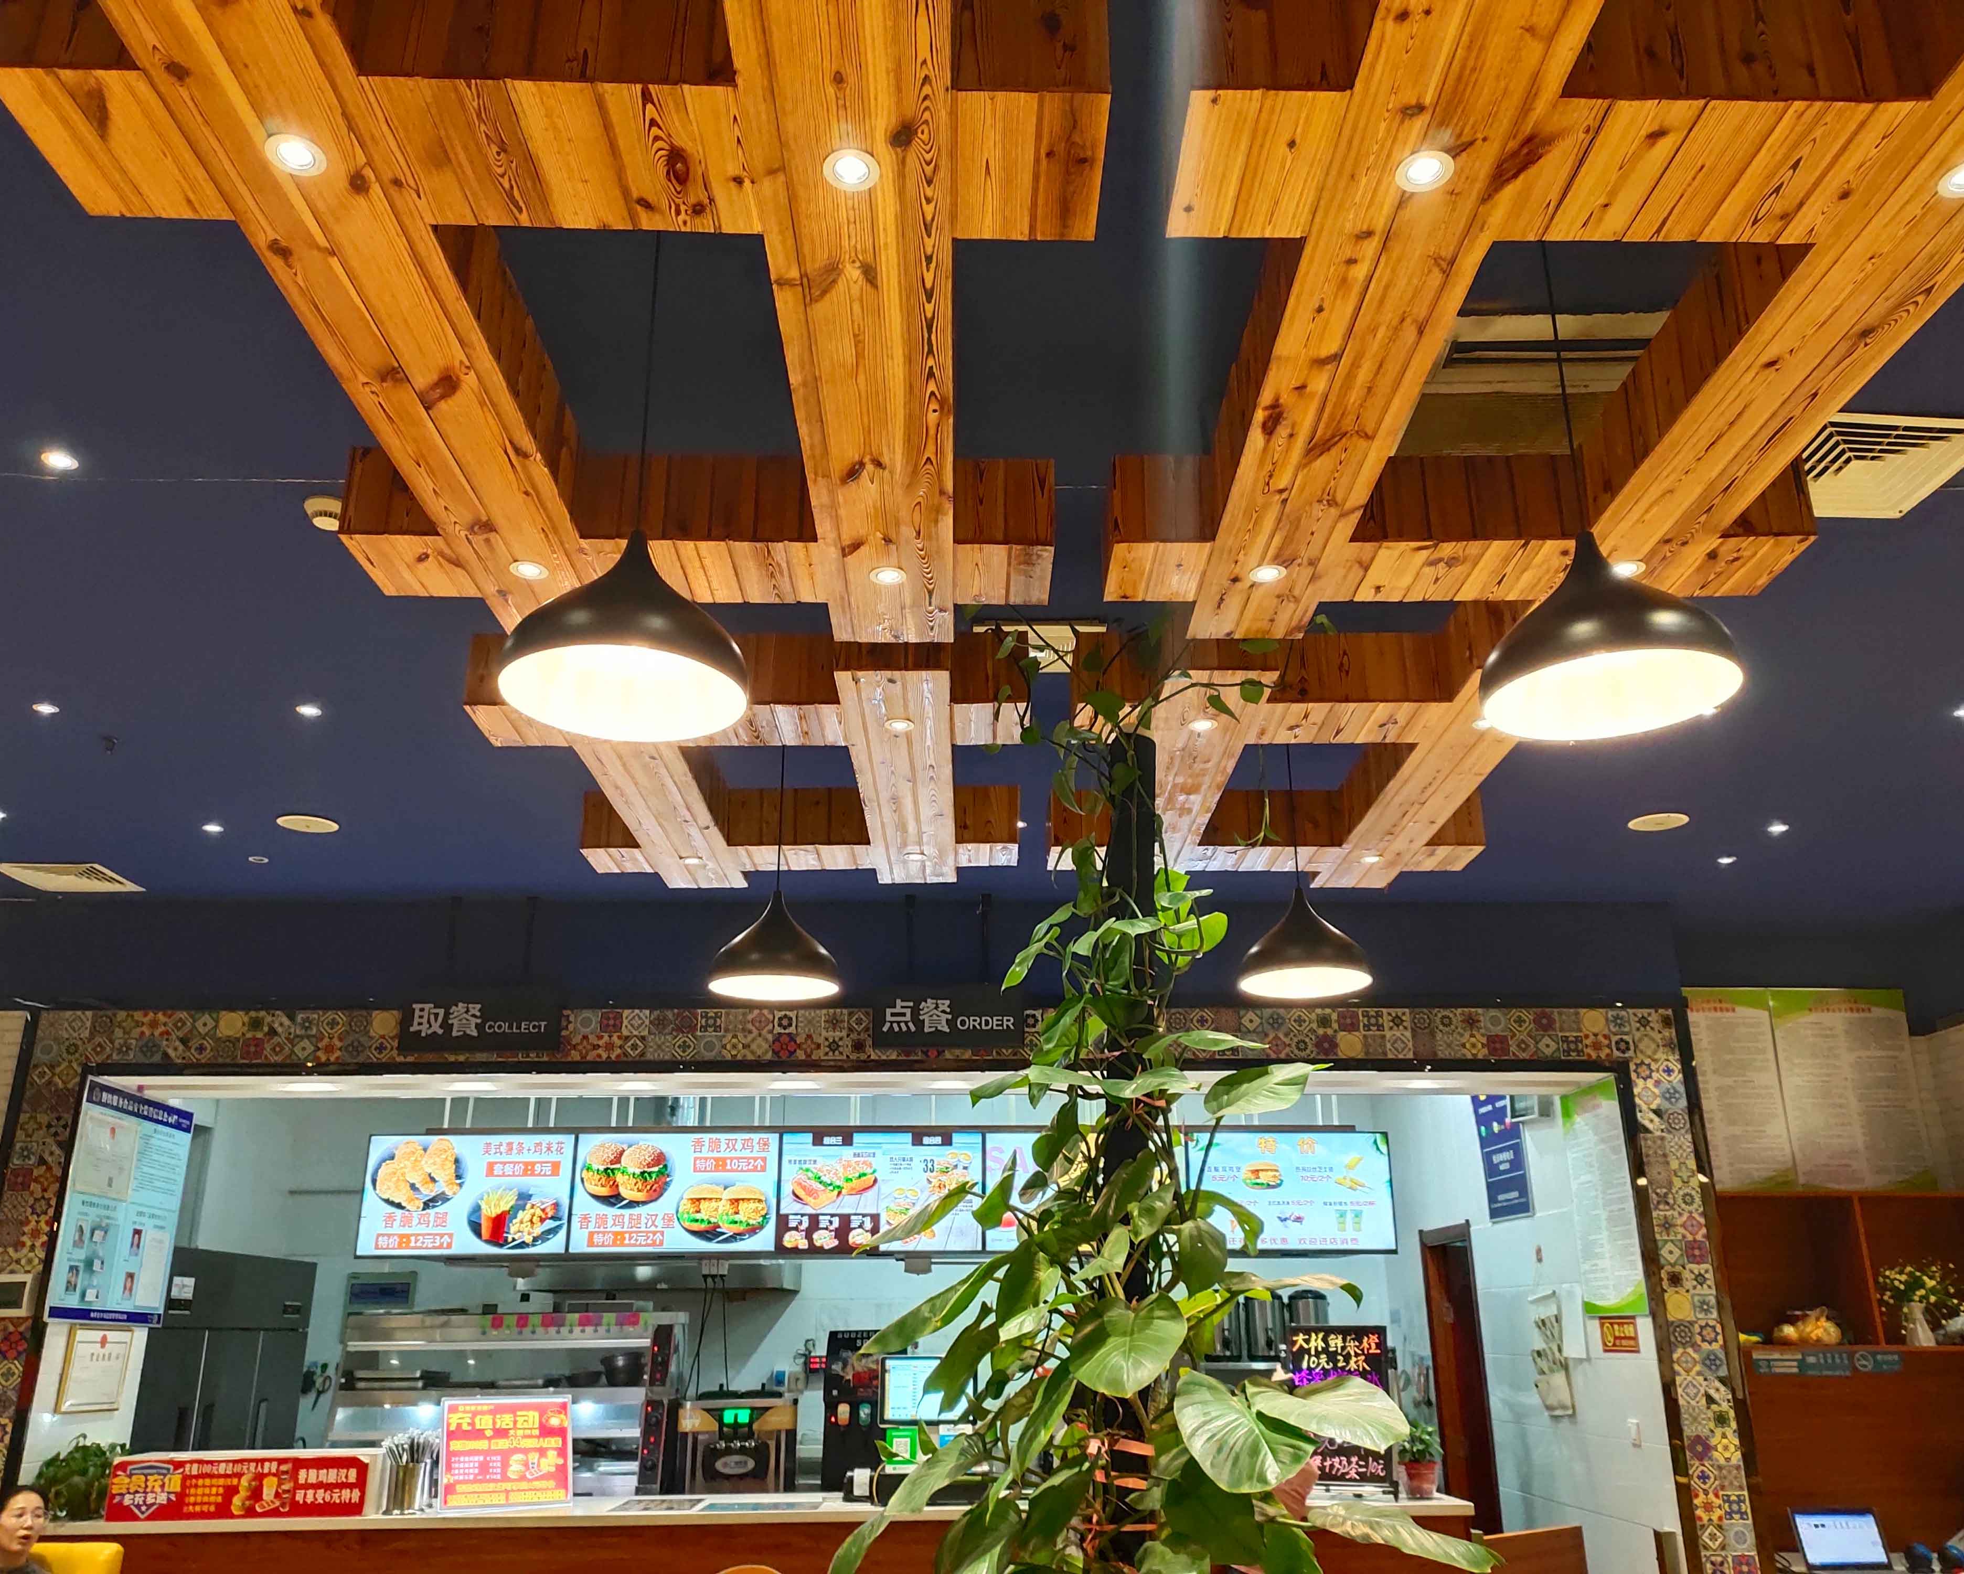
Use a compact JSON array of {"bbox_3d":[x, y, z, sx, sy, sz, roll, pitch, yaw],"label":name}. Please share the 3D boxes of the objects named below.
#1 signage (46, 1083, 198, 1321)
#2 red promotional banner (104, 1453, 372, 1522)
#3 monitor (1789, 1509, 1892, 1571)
[{"bbox_3d":[-3.478,1.710,5.672,0.020,0.890,0.800,0,-20,0],"label":"signage"},{"bbox_3d":[-2.583,2.443,4.863,0.850,0.200,0.030,3,-21,-7],"label":"red promotional banner"},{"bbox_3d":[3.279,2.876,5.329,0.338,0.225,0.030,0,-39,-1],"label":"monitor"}]

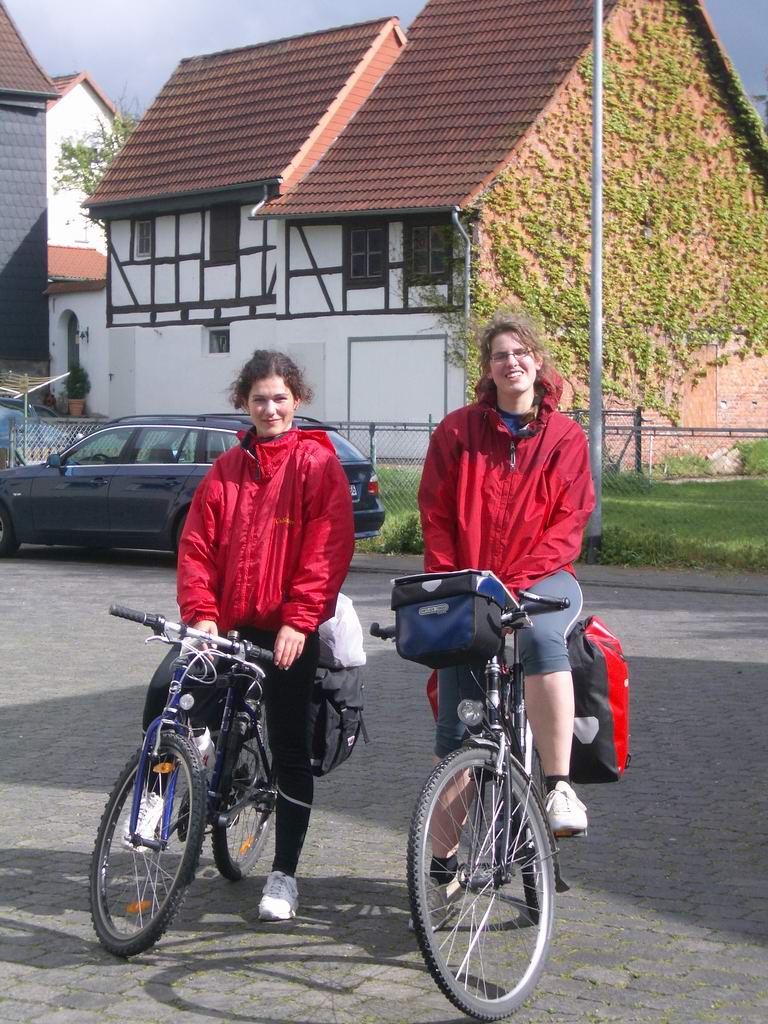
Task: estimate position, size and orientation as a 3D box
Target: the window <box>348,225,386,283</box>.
[{"bbox_3d":[-0.289,-4.535,38.400,0.880,0.970,0.130,3,4,44],"label":"window"}]

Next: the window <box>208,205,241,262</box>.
[{"bbox_3d":[-3.009,-5.255,41.300,0.120,1.020,0.970,-2,4,-41],"label":"window"}]

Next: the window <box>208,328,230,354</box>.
[{"bbox_3d":[-3.119,-3.232,41.500,0.120,0.480,0.630,-2,4,-41],"label":"window"}]

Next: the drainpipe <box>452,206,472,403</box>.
[{"bbox_3d":[1.287,-2.918,36.600,0.110,4.400,0.380,3,4,44],"label":"drainpipe"}]

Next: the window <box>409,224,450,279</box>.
[{"bbox_3d":[0.777,-4.451,37.400,0.920,0.900,0.130,3,4,44],"label":"window"}]

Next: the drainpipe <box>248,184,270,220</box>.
[{"bbox_3d":[-2.286,-5.684,40.200,0.420,0.680,0.140,-2,4,-41],"label":"drainpipe"}]

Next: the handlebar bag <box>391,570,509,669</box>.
[{"bbox_3d":[0.167,0.275,5.650,0.250,0.225,0.180,-8,-11,32],"label":"handlebar bag"}]

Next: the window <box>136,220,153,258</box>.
[{"bbox_3d":[-4.748,-5.403,43.400,0.120,0.720,0.520,-2,4,-41],"label":"window"}]

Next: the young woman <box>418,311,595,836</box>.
[{"bbox_3d":[0.353,0.338,6.250,0.540,1.800,0.660,0,3,7],"label":"young woman"}]

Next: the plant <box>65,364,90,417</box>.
[{"bbox_3d":[-6.021,-2.387,43.000,0.510,1.020,0.510,0,3,0],"label":"plant"}]

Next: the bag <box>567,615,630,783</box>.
[{"bbox_3d":[0.637,0.558,6.660,0.200,0.470,0.320,1,3,12],"label":"bag"}]

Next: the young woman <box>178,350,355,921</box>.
[{"bbox_3d":[-0.383,0.370,6.620,0.600,1.710,0.560,0,3,7],"label":"young woman"}]

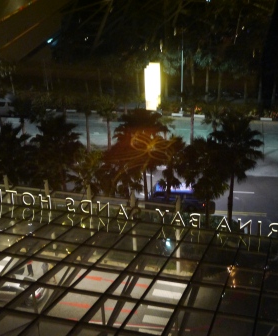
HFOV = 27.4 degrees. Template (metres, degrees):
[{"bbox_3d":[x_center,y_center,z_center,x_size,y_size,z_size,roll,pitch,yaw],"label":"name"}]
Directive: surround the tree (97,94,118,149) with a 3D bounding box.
[{"bbox_3d":[-2.903,-4.310,55.337,1.916,5.769,1.916,3,27,9],"label":"tree"}]

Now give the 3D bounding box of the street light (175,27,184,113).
[{"bbox_3d":[4.910,-10.930,64.940,0.400,10.250,0.800,3,29,8],"label":"street light"}]

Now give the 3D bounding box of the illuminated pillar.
[{"bbox_3d":[1.556,-9.260,64.741,1.350,5.000,1.900,4,29,10],"label":"illuminated pillar"}]

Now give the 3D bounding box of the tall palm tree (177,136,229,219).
[{"bbox_3d":[5.201,1.207,42.267,3.695,7.430,3.695,3,27,9],"label":"tall palm tree"}]

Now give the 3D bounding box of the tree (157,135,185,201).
[{"bbox_3d":[2.224,0.958,42.905,2.700,7.433,2.700,3,27,9],"label":"tree"}]

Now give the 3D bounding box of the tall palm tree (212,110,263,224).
[{"bbox_3d":[7.043,0.204,42.160,3.879,9.227,3.879,3,27,9],"label":"tall palm tree"}]

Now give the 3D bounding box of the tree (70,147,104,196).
[{"bbox_3d":[-4.112,1.465,43.098,2.800,6.651,2.800,3,27,9],"label":"tree"}]

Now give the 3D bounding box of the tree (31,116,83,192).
[{"bbox_3d":[-6.420,-0.090,47.160,4.300,9.260,4.300,3,29,8],"label":"tree"}]

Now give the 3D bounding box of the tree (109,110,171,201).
[{"bbox_3d":[0.620,-0.090,45.950,4.800,10.030,4.800,3,29,8],"label":"tree"}]

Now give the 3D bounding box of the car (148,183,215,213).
[{"bbox_3d":[3.860,2.460,49.460,5.400,1.980,1.900,3,29,8],"label":"car"}]

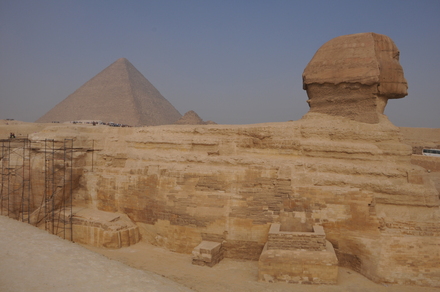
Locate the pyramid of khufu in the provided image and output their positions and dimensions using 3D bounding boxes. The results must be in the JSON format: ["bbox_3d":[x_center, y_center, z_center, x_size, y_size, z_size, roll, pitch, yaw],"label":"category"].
[{"bbox_3d":[-165.760,-78.914,562.294,230.000,138.600,230.000,-1,-2,20],"label":"pyramid of khufu"}]

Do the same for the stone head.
[{"bbox_3d":[12.655,-6.335,31.444,9.021,8.876,6.800,-1,-2,20],"label":"stone head"}]

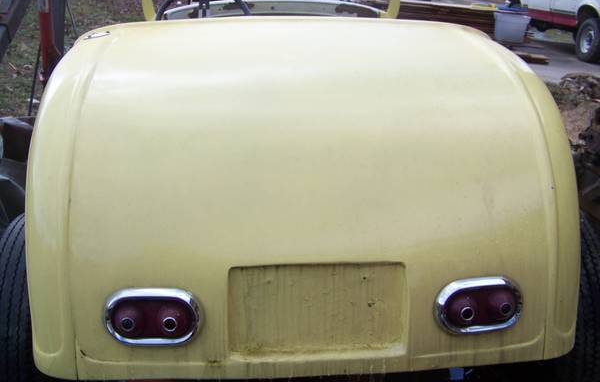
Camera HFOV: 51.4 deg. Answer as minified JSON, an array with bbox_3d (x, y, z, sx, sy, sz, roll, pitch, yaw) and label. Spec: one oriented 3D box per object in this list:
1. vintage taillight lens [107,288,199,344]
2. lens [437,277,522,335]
[{"bbox_3d":[-0.284,0.247,1.205,0.190,0.112,0.050,0,10,0],"label":"vintage taillight lens"},{"bbox_3d":[0.363,0.234,1.250,0.190,0.112,0.050,-4,11,-10],"label":"lens"}]

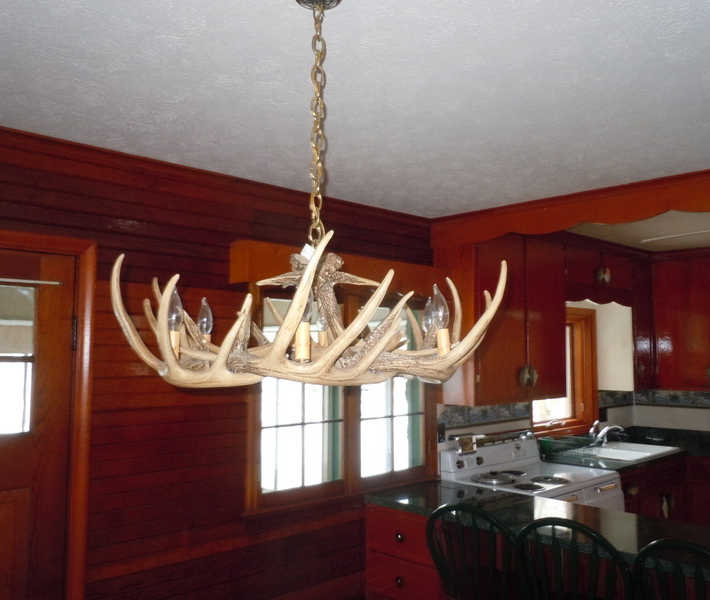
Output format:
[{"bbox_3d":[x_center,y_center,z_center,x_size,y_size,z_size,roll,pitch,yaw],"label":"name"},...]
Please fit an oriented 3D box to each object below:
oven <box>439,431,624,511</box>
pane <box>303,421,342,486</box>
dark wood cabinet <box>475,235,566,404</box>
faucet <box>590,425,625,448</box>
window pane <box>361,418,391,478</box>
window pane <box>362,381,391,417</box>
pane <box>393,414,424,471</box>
[{"bbox_3d":[1.093,1.424,3.903,0.964,1.111,0.644,4,-6,-44],"label":"oven"},{"bbox_3d":[-0.157,0.773,3.257,0.250,0.295,0.020,4,-6,-44],"label":"pane"},{"bbox_3d":[0.952,0.115,4.135,1.033,1.042,0.285,4,-6,-44],"label":"dark wood cabinet"},{"bbox_3d":[1.910,1.034,4.926,0.160,0.170,0.209,4,-6,-44],"label":"faucet"},{"bbox_3d":[0.118,0.801,3.521,0.235,0.302,0.020,4,-6,-44],"label":"window pane"},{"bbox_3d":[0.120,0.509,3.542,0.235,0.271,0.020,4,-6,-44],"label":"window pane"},{"bbox_3d":[0.312,0.816,3.707,0.253,0.301,0.020,4,-6,-44],"label":"pane"}]

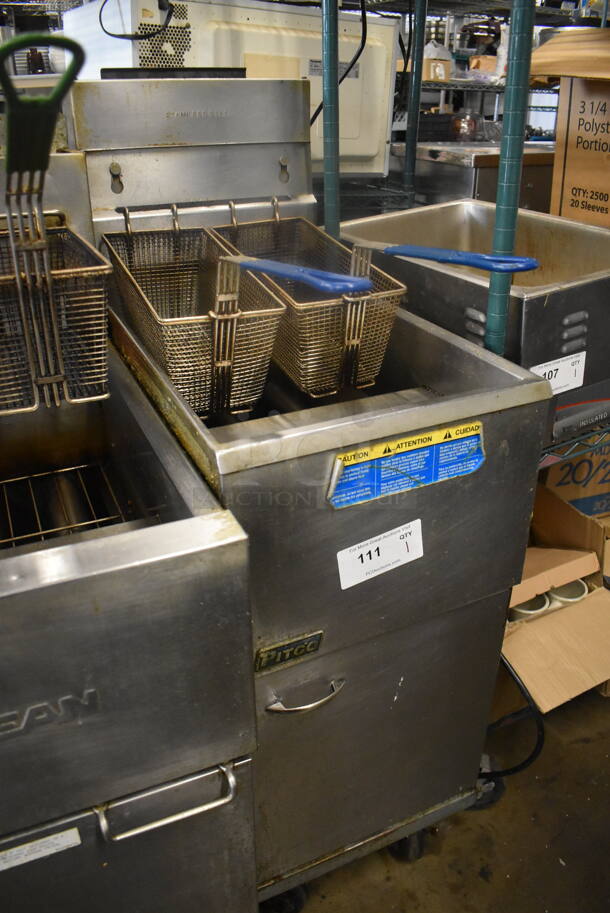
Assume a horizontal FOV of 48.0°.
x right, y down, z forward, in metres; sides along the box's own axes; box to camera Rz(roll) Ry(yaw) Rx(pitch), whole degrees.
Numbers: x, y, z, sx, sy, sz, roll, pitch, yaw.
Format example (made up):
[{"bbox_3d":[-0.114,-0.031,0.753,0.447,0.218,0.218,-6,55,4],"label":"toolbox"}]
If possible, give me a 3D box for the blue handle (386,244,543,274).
[{"bbox_3d":[0.146,-0.203,0.697,0.042,0.020,0.248,-13,23,-22],"label":"blue handle"}]

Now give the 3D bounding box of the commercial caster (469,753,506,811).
[{"bbox_3d":[0.293,0.578,1.242,0.130,0.145,0.055,1,26,5],"label":"commercial caster"}]

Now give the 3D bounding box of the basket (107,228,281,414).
[{"bbox_3d":[-0.174,-0.208,1.017,0.168,0.150,0.338,-12,38,-22],"label":"basket"}]

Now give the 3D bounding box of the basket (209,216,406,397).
[{"bbox_3d":[-0.009,-0.241,1.065,0.168,0.150,0.338,-15,39,-20],"label":"basket"}]

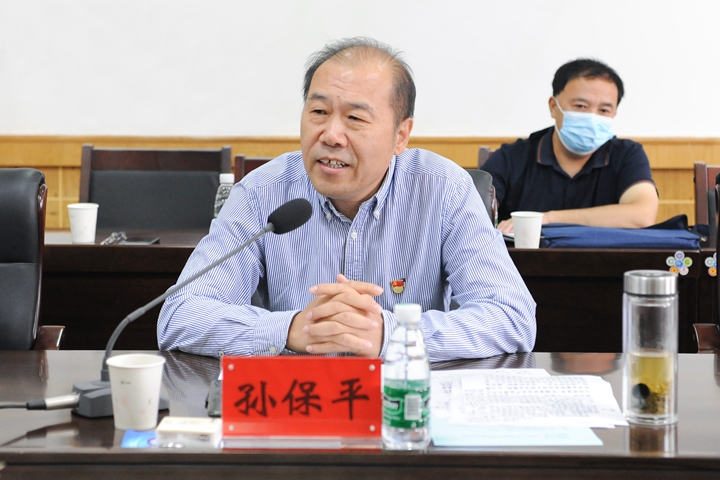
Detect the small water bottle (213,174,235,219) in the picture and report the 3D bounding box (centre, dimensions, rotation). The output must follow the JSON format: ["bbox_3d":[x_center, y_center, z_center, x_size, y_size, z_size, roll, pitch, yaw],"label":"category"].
[{"bbox_3d":[-0.319,-0.079,2.490,0.059,0.174,0.059,0,5,0],"label":"small water bottle"}]

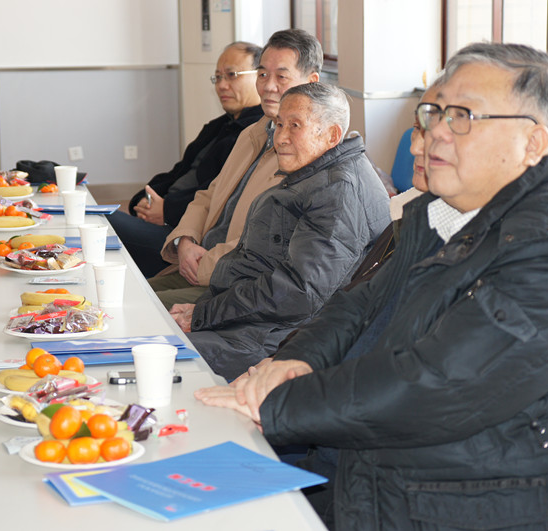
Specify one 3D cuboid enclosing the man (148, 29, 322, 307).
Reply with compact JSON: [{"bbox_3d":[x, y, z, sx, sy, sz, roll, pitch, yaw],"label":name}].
[{"bbox_3d":[-0.137,-0.001,4.999,0.810,1.286,0.570,-5,10,-28],"label":"man"}]

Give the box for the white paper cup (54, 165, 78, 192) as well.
[{"bbox_3d":[-0.648,-0.256,5.674,0.073,0.088,0.073,0,9,0],"label":"white paper cup"}]

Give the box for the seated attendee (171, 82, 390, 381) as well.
[{"bbox_3d":[-0.097,0.148,4.410,0.800,1.170,0.570,-3,9,-22],"label":"seated attendee"}]

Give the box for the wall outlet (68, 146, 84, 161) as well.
[{"bbox_3d":[-1.286,-0.729,11.850,0.086,0.086,0.010,-9,10,-11],"label":"wall outlet"}]

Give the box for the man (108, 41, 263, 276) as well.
[{"bbox_3d":[-0.287,-0.090,5.778,0.800,1.229,0.560,-4,10,-27],"label":"man"}]

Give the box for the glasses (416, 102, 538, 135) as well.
[{"bbox_3d":[0.315,-0.223,2.754,0.137,0.047,0.142,-5,10,-29],"label":"glasses"}]

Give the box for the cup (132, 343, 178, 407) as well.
[{"bbox_3d":[-0.187,0.173,2.859,0.073,0.088,0.073,0,9,0],"label":"cup"}]

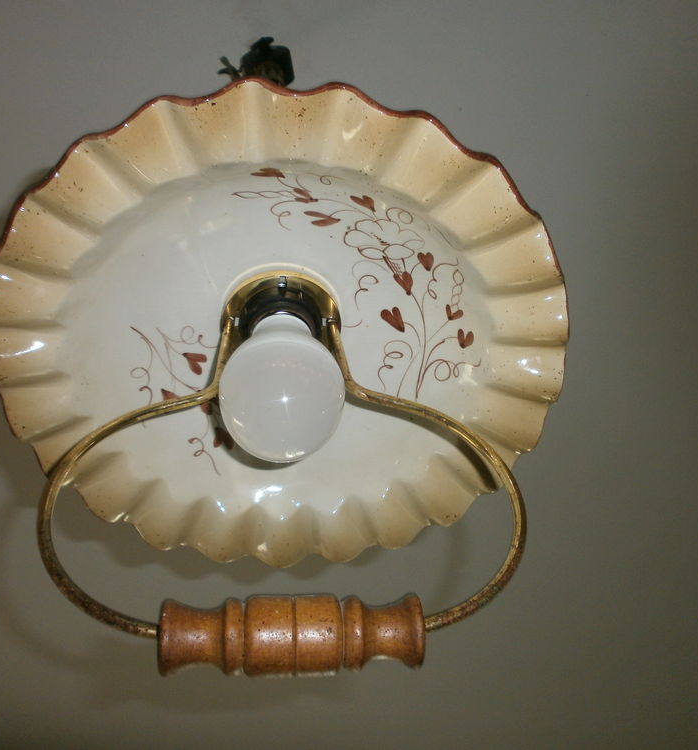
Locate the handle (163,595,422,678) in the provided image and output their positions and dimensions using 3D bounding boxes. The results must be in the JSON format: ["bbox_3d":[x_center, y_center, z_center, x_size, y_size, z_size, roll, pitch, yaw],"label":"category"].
[{"bbox_3d":[-0.019,0.091,0.275,0.093,0.027,0.027,1,-54,-7],"label":"handle"}]

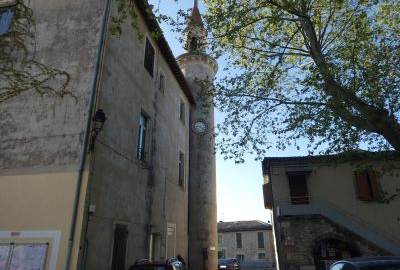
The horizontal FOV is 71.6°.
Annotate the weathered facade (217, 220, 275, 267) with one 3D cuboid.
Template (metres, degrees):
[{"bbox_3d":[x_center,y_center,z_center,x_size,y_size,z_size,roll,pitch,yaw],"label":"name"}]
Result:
[{"bbox_3d":[5.702,17.209,44.133,11.000,6.700,6.000,-4,-21,9],"label":"weathered facade"}]

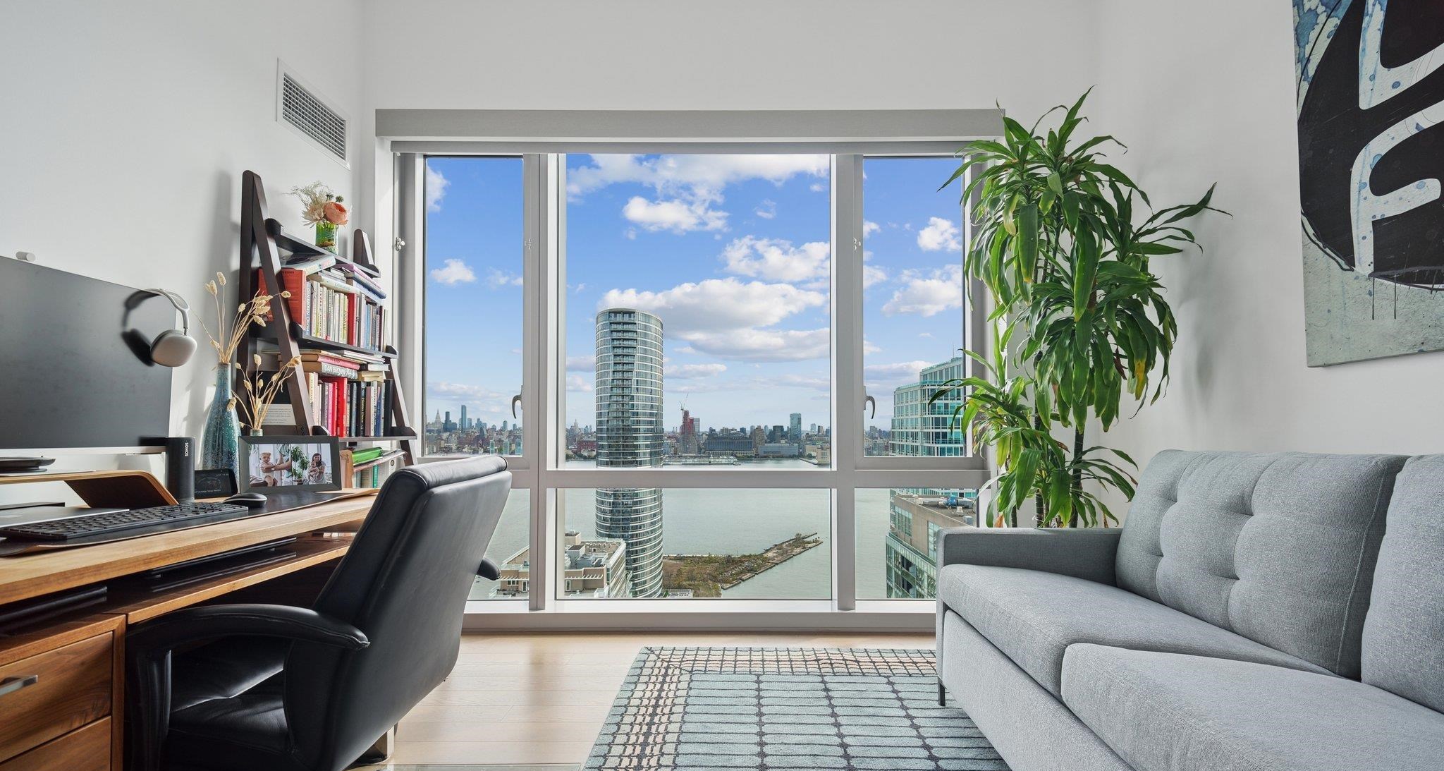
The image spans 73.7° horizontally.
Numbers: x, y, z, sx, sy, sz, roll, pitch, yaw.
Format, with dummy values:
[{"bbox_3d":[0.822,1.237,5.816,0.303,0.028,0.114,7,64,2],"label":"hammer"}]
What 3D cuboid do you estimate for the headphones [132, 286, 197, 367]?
[{"bbox_3d":[-1.411,-0.147,2.444,0.170,0.195,0.100,0,-2,1],"label":"headphones"}]

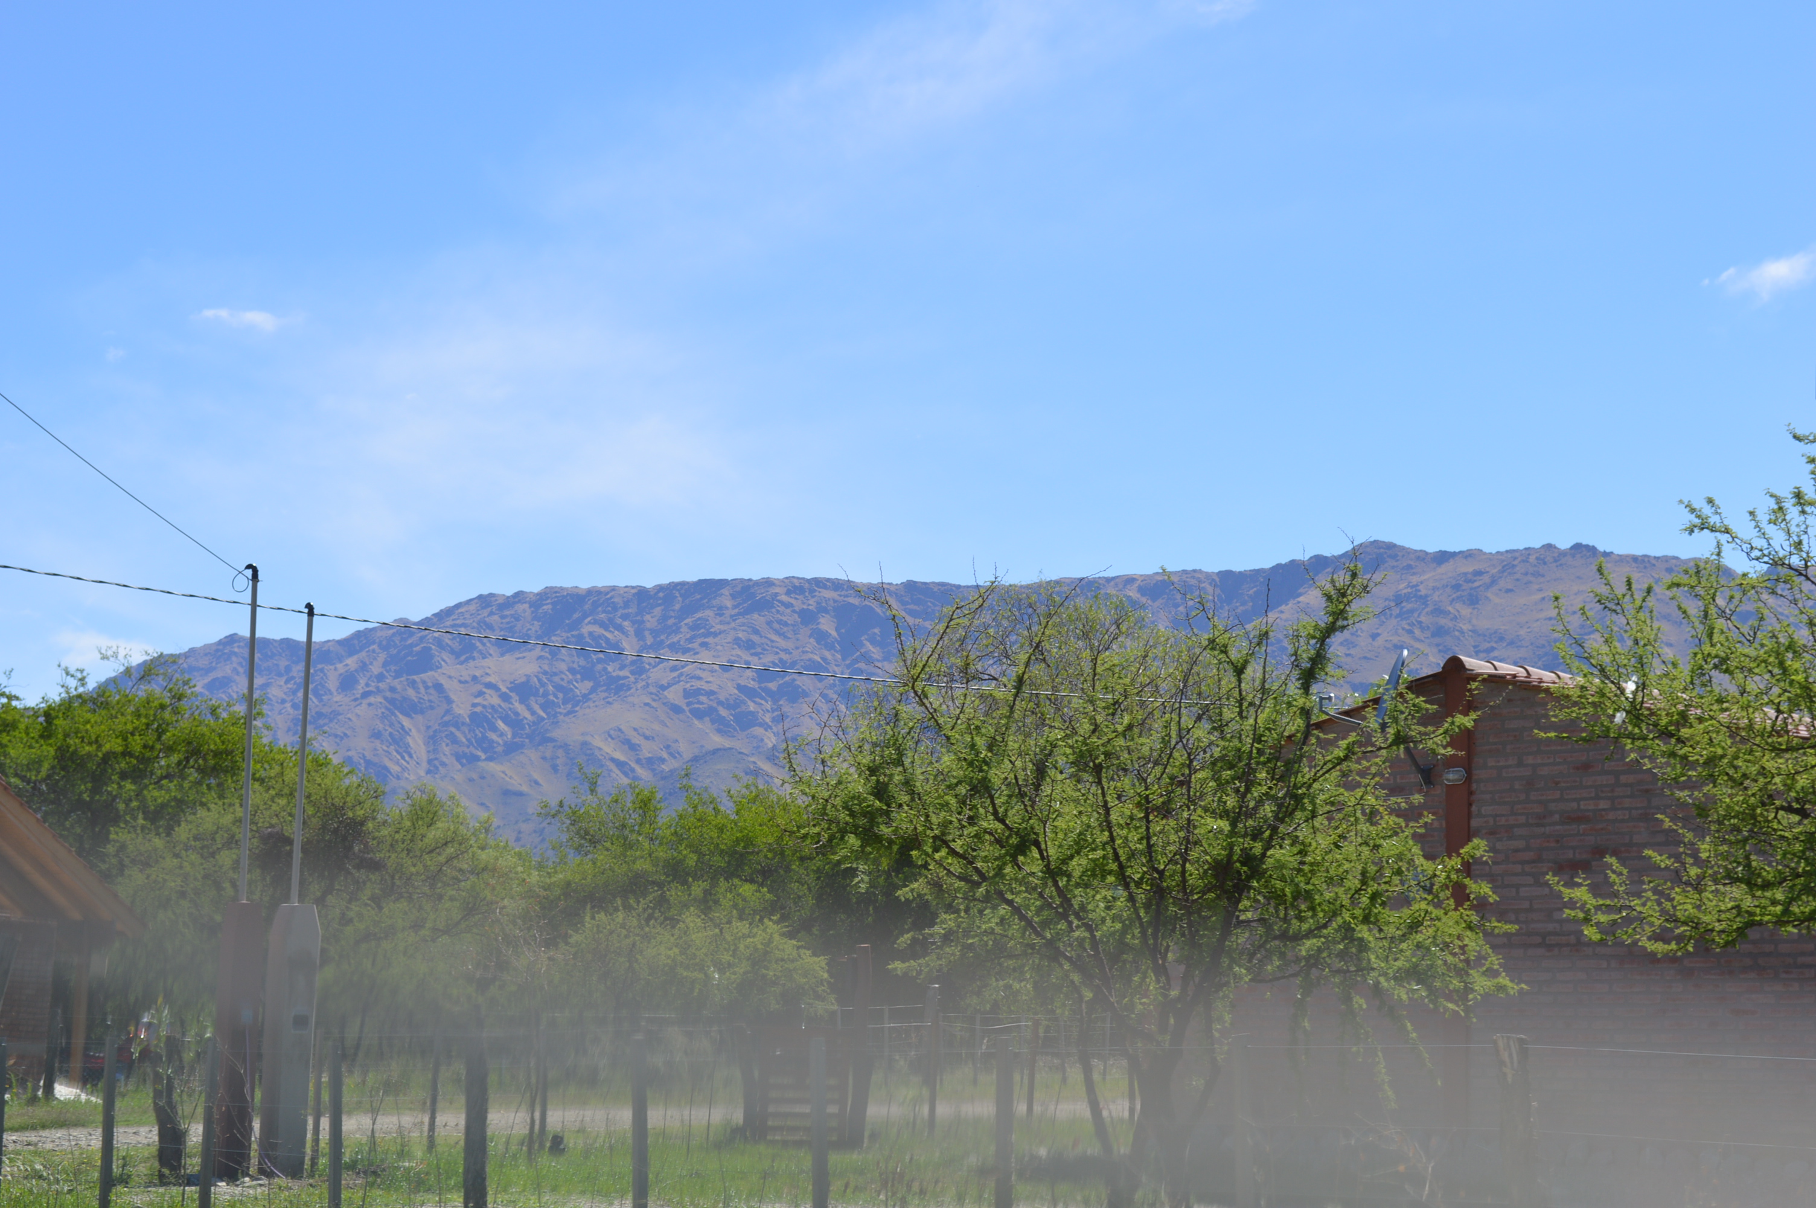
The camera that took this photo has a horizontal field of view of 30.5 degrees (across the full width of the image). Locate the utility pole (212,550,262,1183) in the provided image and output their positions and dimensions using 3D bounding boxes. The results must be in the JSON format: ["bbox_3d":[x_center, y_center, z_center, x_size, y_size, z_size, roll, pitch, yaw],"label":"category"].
[{"bbox_3d":[-4.748,1.886,23.600,0.290,4.328,0.250,8,-11,-42],"label":"utility pole"}]

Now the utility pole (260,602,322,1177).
[{"bbox_3d":[-4.418,2.027,23.800,0.300,4.058,0.270,8,-11,-42],"label":"utility pole"}]

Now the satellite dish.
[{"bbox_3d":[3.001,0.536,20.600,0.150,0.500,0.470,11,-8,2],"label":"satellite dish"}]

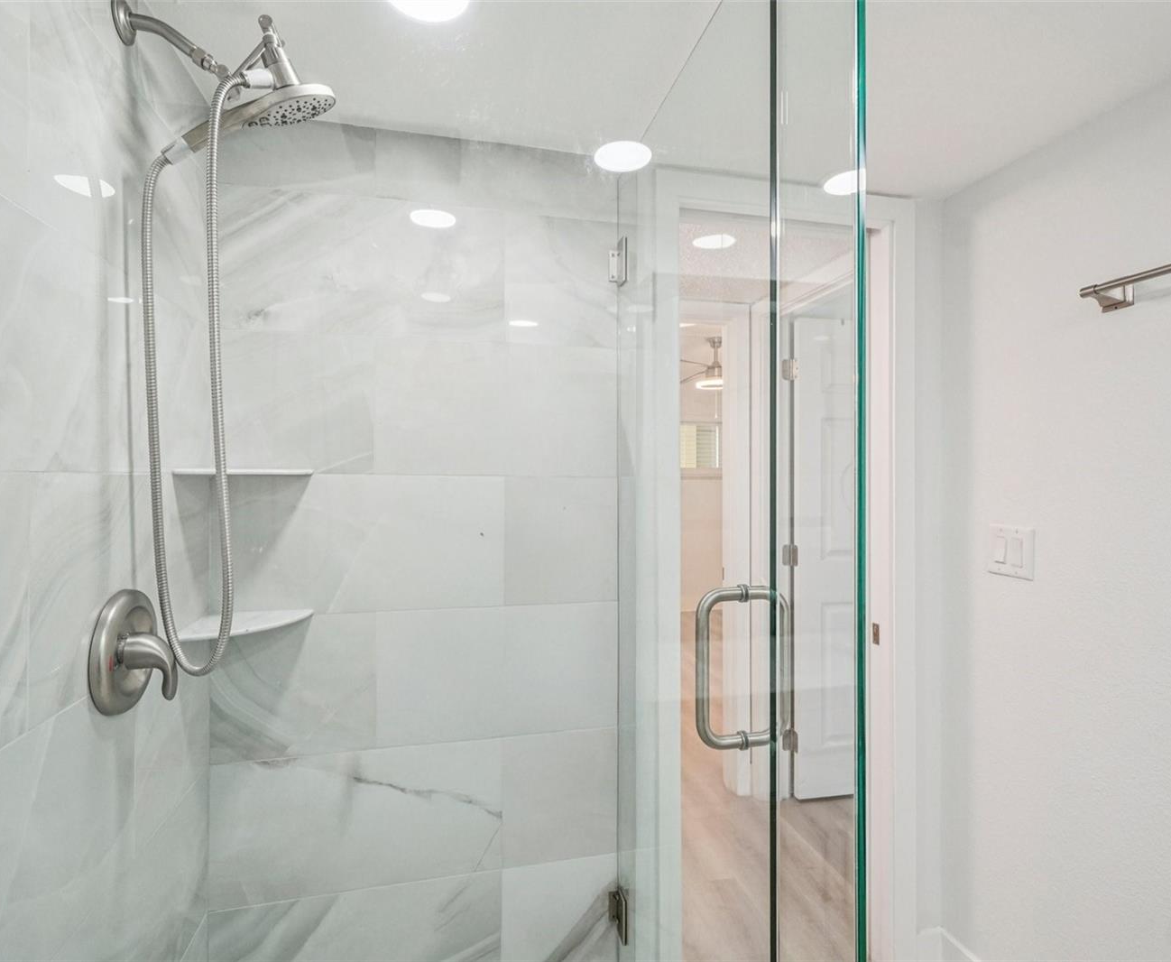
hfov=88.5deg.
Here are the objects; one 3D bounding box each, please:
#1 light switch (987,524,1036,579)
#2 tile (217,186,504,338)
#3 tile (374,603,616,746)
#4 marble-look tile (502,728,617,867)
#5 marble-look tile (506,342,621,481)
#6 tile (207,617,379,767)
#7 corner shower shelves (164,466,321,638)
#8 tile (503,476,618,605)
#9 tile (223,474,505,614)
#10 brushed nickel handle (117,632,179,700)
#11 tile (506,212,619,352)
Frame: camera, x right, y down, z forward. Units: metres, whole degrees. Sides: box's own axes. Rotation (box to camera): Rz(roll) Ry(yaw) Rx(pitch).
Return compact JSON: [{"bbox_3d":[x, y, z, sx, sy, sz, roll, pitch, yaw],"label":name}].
[{"bbox_3d":[1.005,0.168,1.424,0.008,0.115,0.116,0,0,-13],"label":"light switch"},{"bbox_3d":[-0.489,-0.473,1.334,0.615,0.305,0.012,0,0,-13],"label":"tile"},{"bbox_3d":[-0.181,0.449,1.413,0.594,0.305,0.012,0,0,-13],"label":"tile"},{"bbox_3d":[-0.044,0.756,1.447,0.310,0.305,0.012,0,0,-13],"label":"marble-look tile"},{"bbox_3d":[-0.041,-0.165,1.442,0.310,0.305,0.012,0,0,-13],"label":"marble-look tile"},{"bbox_3d":[-0.631,0.447,1.306,0.332,0.305,0.012,0,0,-13],"label":"tile"},{"bbox_3d":[-0.672,0.135,1.193,0.198,0.317,0.185,0,0,-13],"label":"corner shower shelves"},{"bbox_3d":[-0.042,0.142,1.443,0.310,0.305,0.012,0,0,-13],"label":"tile"},{"bbox_3d":[-0.492,0.141,1.337,0.615,0.305,0.012,0,0,-13],"label":"tile"},{"bbox_3d":[-0.663,0.285,0.924,0.066,0.100,0.044,0,0,-13],"label":"brushed nickel handle"},{"bbox_3d":[-0.039,-0.471,1.440,0.310,0.305,0.012,0,0,-13],"label":"tile"}]

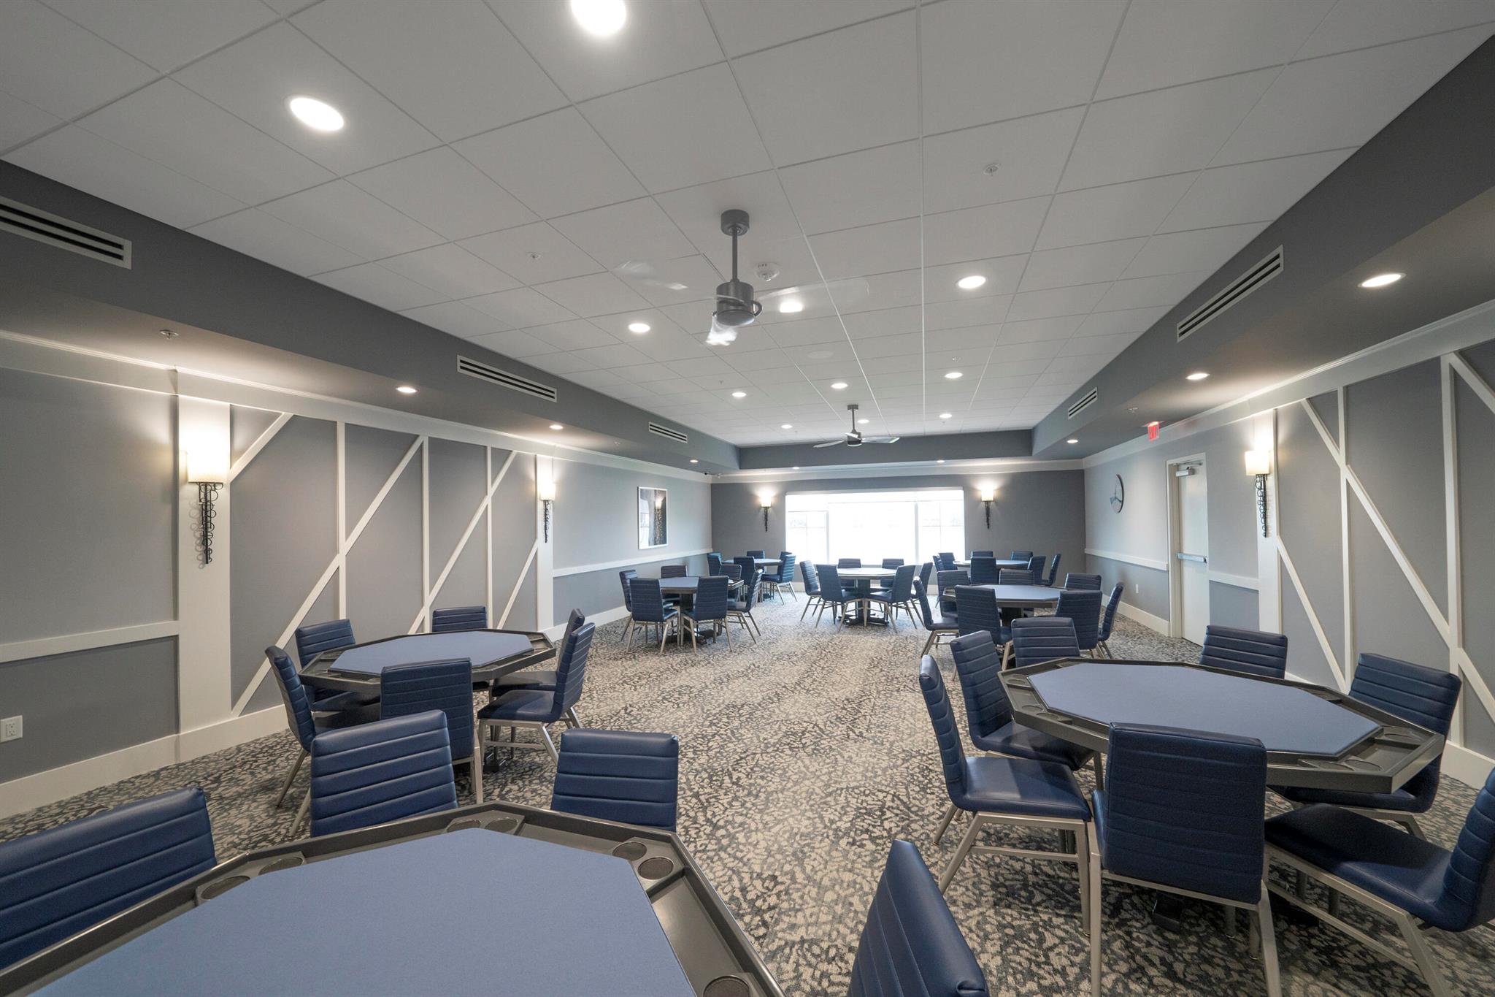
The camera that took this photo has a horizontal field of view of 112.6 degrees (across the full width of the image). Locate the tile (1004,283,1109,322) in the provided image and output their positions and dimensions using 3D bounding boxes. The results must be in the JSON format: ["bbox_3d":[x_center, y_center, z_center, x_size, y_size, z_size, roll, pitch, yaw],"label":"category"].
[{"bbox_3d":[2.321,-1.479,3.785,0.605,0.020,0.605,-1,-2,19],"label":"tile"}]

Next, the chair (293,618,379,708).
[{"bbox_3d":[-2.486,1.256,3.153,0.600,0.880,0.390,-1,-2,17],"label":"chair"}]

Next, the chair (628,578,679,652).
[{"bbox_3d":[-1.119,1.356,5.931,0.445,0.860,0.550,-1,-2,22],"label":"chair"}]

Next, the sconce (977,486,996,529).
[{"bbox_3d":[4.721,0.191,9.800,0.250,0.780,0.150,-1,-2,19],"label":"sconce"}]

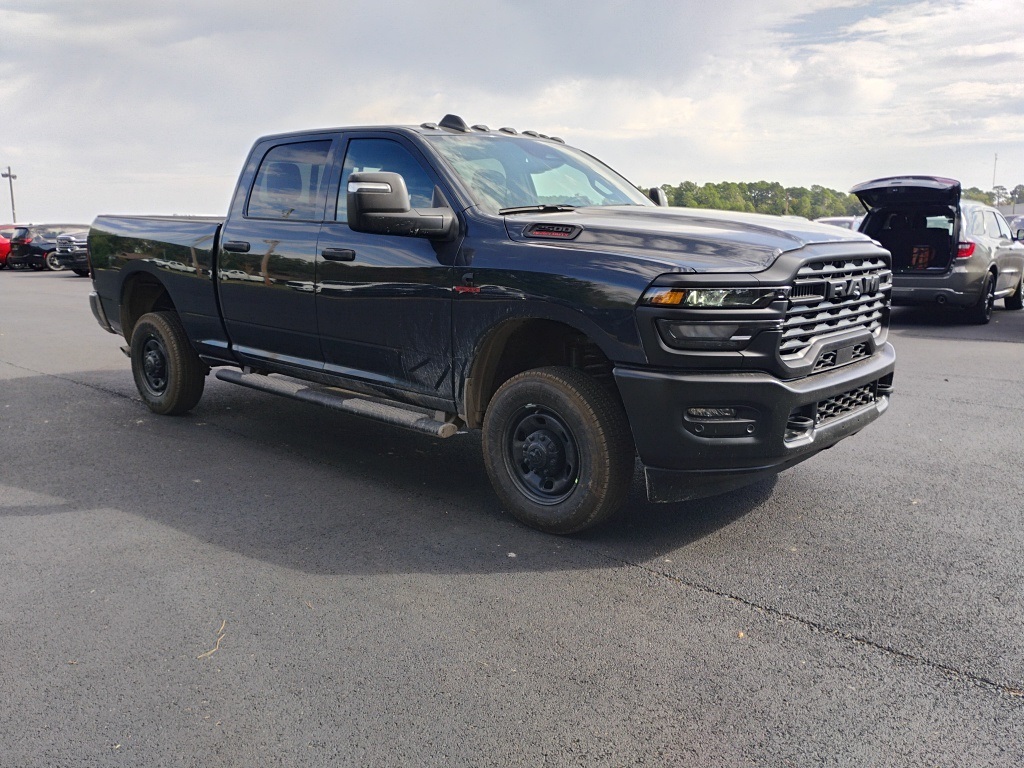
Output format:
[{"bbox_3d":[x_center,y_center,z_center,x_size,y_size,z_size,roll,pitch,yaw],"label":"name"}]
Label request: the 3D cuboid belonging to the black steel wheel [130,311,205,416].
[{"bbox_3d":[-2.638,-0.162,6.358,0.775,0.775,0.260,10,14,41],"label":"black steel wheel"}]

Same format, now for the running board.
[{"bbox_3d":[-1.132,0.086,4.880,2.280,0.110,0.190,10,14,41],"label":"running board"}]

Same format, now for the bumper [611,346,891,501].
[{"bbox_3d":[1.327,0.121,3.996,0.670,0.580,2.000,10,14,41],"label":"bumper"}]

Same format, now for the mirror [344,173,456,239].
[{"bbox_3d":[-0.521,-0.850,3.916,0.320,0.285,0.380,10,14,41],"label":"mirror"}]

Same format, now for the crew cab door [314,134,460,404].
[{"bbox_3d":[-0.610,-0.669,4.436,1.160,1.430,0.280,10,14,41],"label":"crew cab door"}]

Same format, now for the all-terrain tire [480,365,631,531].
[{"bbox_3d":[0.209,0.306,3.897,0.775,0.775,0.260,10,14,41],"label":"all-terrain tire"}]

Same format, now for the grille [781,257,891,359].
[{"bbox_3d":[1.498,-0.361,3.747,0.170,0.410,1.280,10,14,41],"label":"grille"}]

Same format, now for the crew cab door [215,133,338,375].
[{"bbox_3d":[-1.426,-0.821,5.151,1.100,1.420,0.280,10,14,41],"label":"crew cab door"}]

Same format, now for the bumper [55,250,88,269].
[{"bbox_3d":[-12.747,-3.623,24.300,2.000,0.530,0.600,9,14,39],"label":"bumper"}]

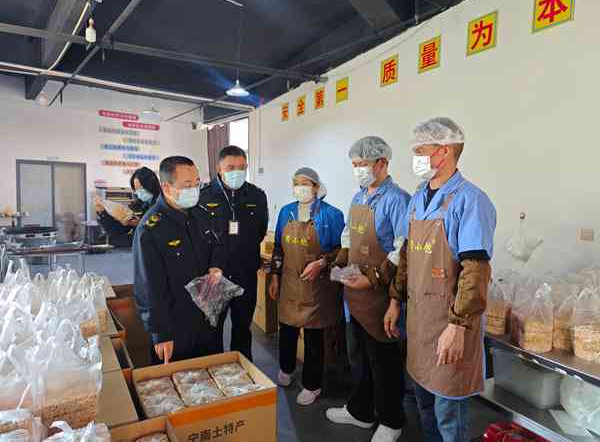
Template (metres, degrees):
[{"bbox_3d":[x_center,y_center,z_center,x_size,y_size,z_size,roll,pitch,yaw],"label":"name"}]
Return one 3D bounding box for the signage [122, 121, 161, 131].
[{"bbox_3d":[-3.478,-2.082,8.766,0.779,0.125,0.030,-1,4,-28],"label":"signage"}]

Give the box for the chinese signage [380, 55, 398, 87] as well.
[{"bbox_3d":[0.966,-1.610,4.297,0.020,0.290,0.300,1,6,-24],"label":"chinese signage"}]

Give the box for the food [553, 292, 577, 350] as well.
[{"bbox_3d":[1.264,0.477,1.920,0.130,0.270,0.120,1,6,-24],"label":"food"}]

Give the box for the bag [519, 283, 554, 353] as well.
[{"bbox_3d":[1.206,0.506,2.042,0.110,0.300,0.125,-1,4,-28],"label":"bag"}]

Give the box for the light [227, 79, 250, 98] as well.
[{"bbox_3d":[-0.609,-1.301,3.900,0.225,0.160,0.225,1,6,-24],"label":"light"}]

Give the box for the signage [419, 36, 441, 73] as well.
[{"bbox_3d":[1.301,-1.671,4.025,0.020,0.293,0.289,-1,4,-28],"label":"signage"}]

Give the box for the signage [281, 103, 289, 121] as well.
[{"bbox_3d":[-0.263,-1.903,7.013,0.020,0.293,0.289,-1,4,-28],"label":"signage"}]

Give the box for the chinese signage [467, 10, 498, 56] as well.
[{"bbox_3d":[1.586,-1.629,3.481,0.020,0.293,0.289,-1,4,-28],"label":"chinese signage"}]

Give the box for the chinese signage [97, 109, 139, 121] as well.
[{"bbox_3d":[-3.887,-2.266,8.538,0.779,0.125,0.030,-1,4,-28],"label":"chinese signage"}]

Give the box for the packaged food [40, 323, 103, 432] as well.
[{"bbox_3d":[-0.737,0.485,1.293,0.165,0.280,0.140,-1,4,-28],"label":"packaged food"}]

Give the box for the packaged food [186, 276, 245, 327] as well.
[{"bbox_3d":[-0.412,0.380,1.920,0.280,0.250,0.130,2,5,-14],"label":"packaged food"}]

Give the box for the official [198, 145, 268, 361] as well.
[{"bbox_3d":[-0.400,0.405,2.400,0.480,1.700,0.310,2,5,-14],"label":"official"}]

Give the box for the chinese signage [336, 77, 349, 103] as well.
[{"bbox_3d":[0.557,-1.706,5.225,0.020,0.290,0.300,1,6,-24],"label":"chinese signage"}]

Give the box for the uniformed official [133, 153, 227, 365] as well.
[{"bbox_3d":[-0.590,0.485,1.950,0.360,1.600,0.470,7,6,34],"label":"uniformed official"}]

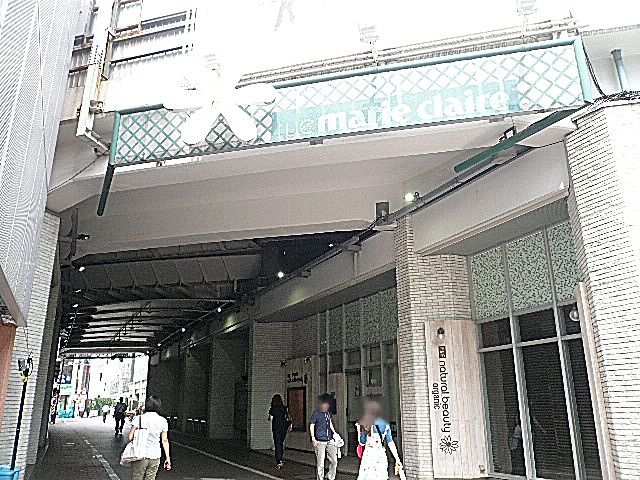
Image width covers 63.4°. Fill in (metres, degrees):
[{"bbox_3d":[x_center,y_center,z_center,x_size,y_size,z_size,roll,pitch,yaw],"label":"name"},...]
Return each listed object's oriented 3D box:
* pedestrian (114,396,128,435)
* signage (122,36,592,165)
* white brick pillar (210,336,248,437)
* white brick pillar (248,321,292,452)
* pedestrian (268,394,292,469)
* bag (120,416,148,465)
[{"bbox_3d":[-9.398,8.309,24.510,0.600,1.700,0.400,6,-18,-21],"label":"pedestrian"},{"bbox_3d":[0.088,-1.937,7.616,7.000,1.020,0.200,-5,-18,13],"label":"signage"},{"bbox_3d":[-3.941,6.286,22.032,1.500,4.050,0.650,0,-17,0],"label":"white brick pillar"},{"bbox_3d":[-1.685,4.779,17.294,1.350,4.100,0.600,0,-17,0],"label":"white brick pillar"},{"bbox_3d":[-0.934,4.526,12.235,0.540,1.630,0.380,7,-19,-24],"label":"pedestrian"},{"bbox_3d":[-2.280,2.464,6.362,0.340,0.560,0.160,5,-18,-16],"label":"bag"}]

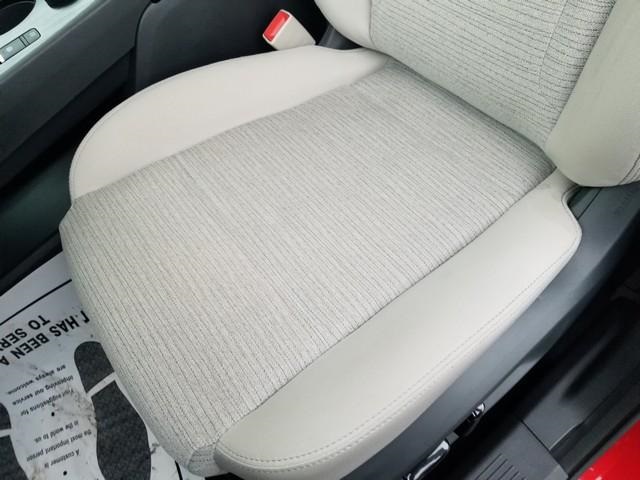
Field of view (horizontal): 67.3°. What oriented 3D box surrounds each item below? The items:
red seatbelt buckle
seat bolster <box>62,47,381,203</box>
[{"bbox_3d":[-0.046,-0.318,0.764,0.049,0.078,0.025,-51,59,11],"label":"red seatbelt buckle"},{"bbox_3d":[-0.116,-0.192,0.679,0.500,0.088,0.122,-32,57,-21],"label":"seat bolster"}]

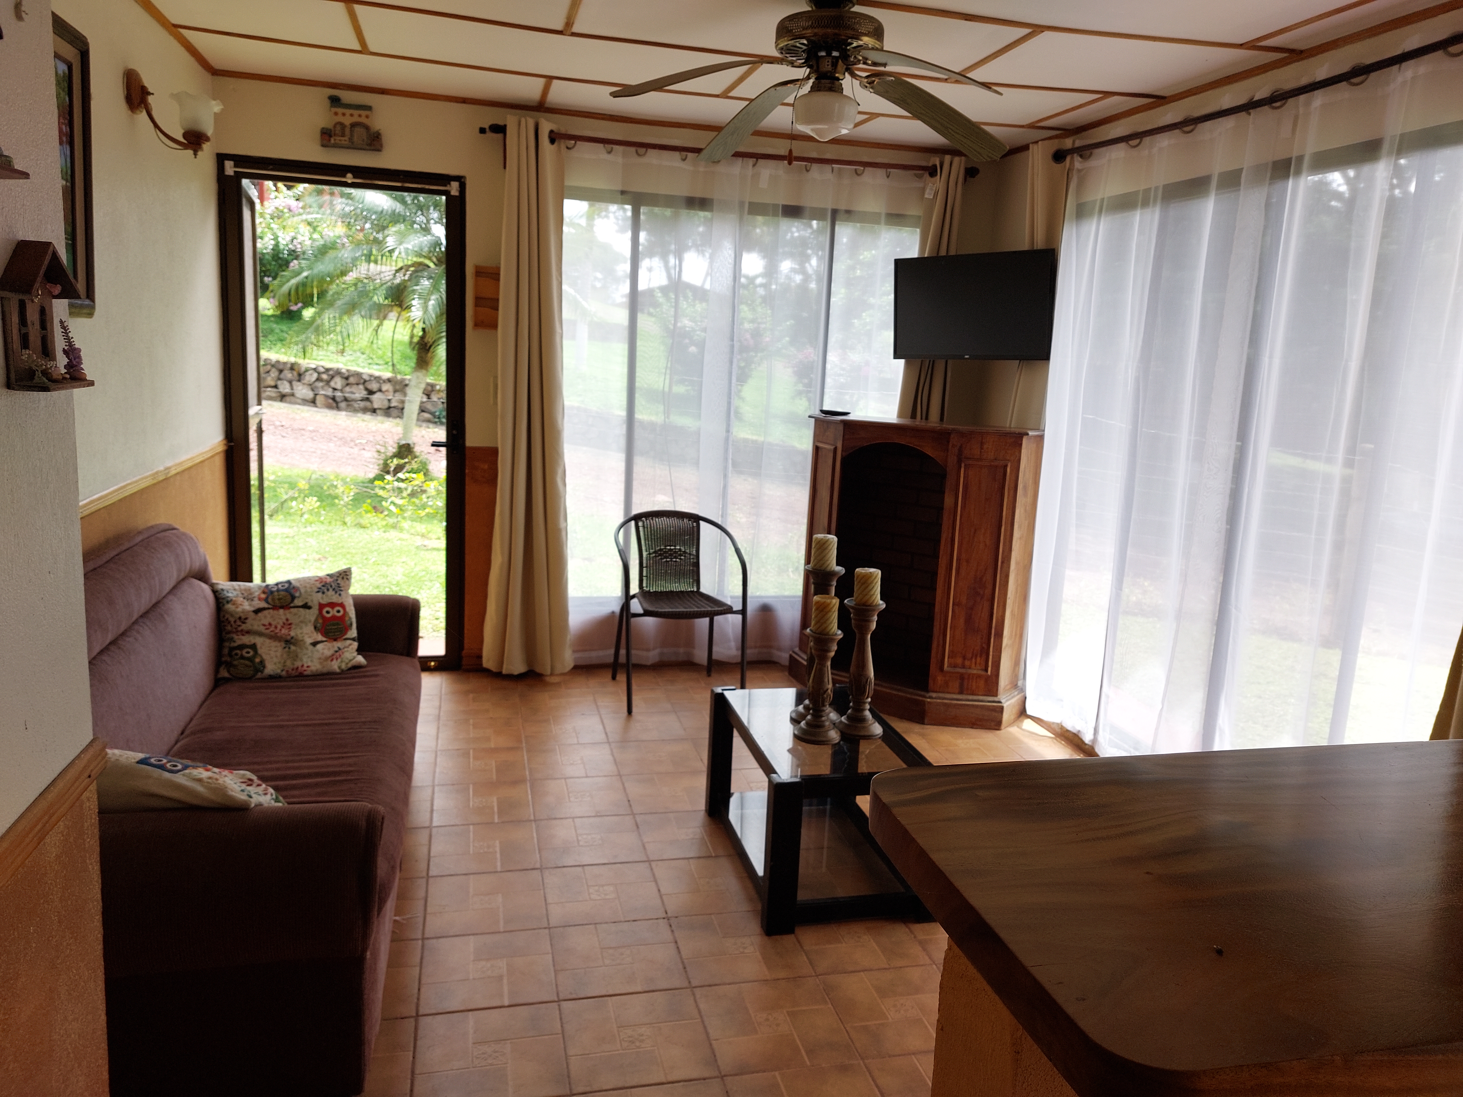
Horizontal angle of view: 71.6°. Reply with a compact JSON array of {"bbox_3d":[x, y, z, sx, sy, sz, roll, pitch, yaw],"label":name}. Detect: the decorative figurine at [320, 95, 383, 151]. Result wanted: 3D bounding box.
[{"bbox_3d":[-1.502,-1.677,4.000,0.233,0.208,0.060,0,11,-14],"label":"decorative figurine"}]

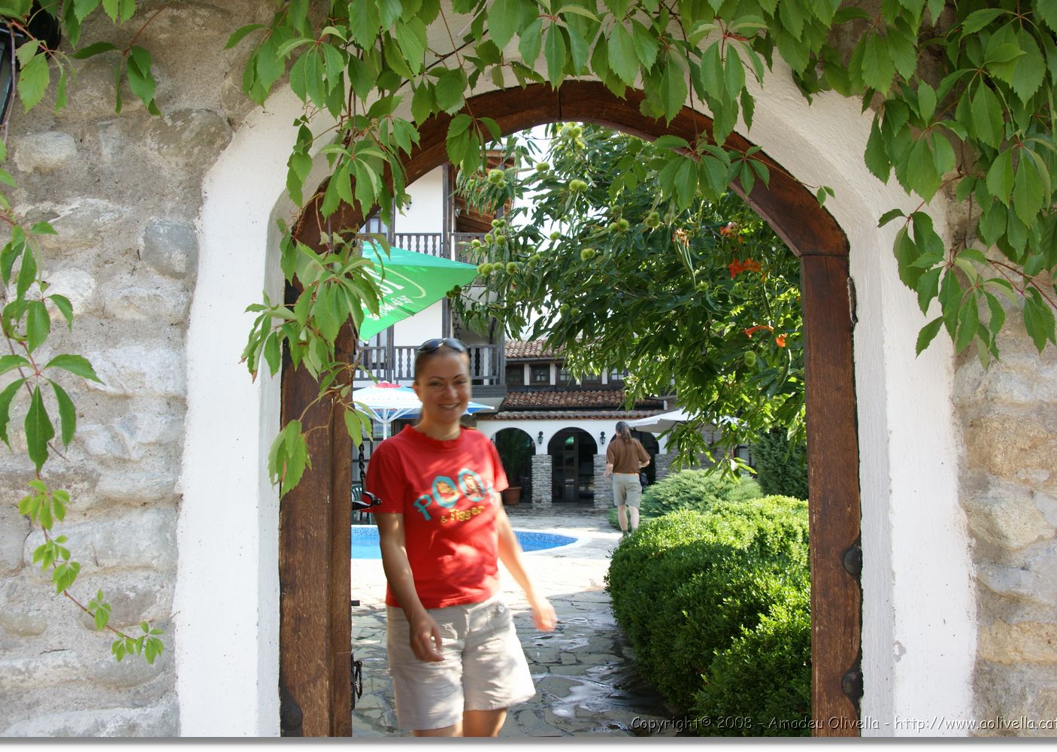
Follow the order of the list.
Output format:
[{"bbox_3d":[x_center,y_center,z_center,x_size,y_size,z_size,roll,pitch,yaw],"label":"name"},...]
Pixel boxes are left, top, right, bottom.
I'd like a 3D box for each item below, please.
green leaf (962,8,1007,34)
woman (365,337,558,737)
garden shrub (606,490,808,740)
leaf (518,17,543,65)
[{"bbox_3d":[0.883,-0.689,1.641,0.086,0.051,0.045,0,-5,0],"label":"green leaf"},{"bbox_3d":[-0.200,0.710,2.390,0.550,1.650,0.450,1,-5,-12],"label":"woman"},{"bbox_3d":[1.400,1.348,5.115,1.600,0.880,3.800,0,-4,0],"label":"garden shrub"},{"bbox_3d":[0.004,-0.644,1.637,0.048,0.101,0.030,0,-5,0],"label":"leaf"}]

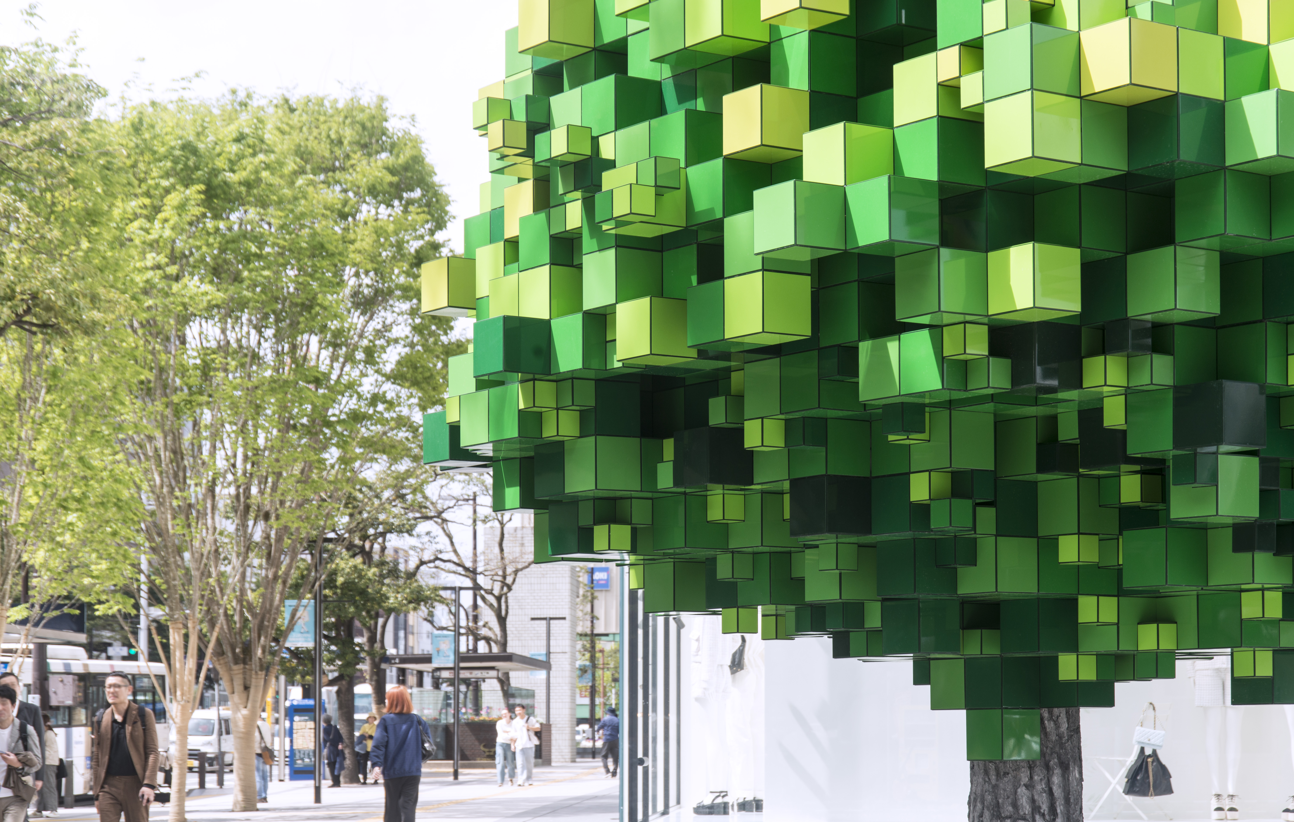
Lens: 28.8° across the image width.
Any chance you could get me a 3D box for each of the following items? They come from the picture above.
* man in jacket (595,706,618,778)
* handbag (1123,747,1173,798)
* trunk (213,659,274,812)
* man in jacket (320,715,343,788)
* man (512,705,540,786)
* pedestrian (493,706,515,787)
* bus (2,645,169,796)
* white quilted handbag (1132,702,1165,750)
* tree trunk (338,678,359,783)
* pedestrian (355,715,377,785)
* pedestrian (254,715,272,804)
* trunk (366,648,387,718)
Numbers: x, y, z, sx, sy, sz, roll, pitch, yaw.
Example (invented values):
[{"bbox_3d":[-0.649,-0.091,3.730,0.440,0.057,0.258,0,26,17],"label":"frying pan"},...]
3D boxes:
[{"bbox_3d":[-0.936,7.978,60.500,0.560,1.700,0.420,2,-6,-14],"label":"man in jacket"},{"bbox_3d":[3.547,2.557,17.800,0.335,0.360,0.160,0,-6,-3],"label":"handbag"},{"bbox_3d":[-6.484,5.223,40.500,0.970,2.450,0.850,0,-6,0],"label":"trunk"},{"bbox_3d":[-6.570,7.097,52.500,0.420,1.540,0.520,-6,-9,44],"label":"man in jacket"},{"bbox_3d":[-2.535,7.021,52.800,0.560,1.710,0.420,-1,-7,11],"label":"man"},{"bbox_3d":[-2.991,7.063,52.800,0.450,1.610,0.400,-1,-7,11],"label":"pedestrian"},{"bbox_3d":[-12.200,6.390,50.500,2.480,3.060,10.300,0,-6,4],"label":"bus"},{"bbox_3d":[3.540,2.221,17.750,0.225,0.345,0.090,0,-6,-3],"label":"white quilted handbag"},{"bbox_3d":[-6.612,7.096,55.800,0.490,2.320,0.460,0,-6,0],"label":"tree trunk"},{"bbox_3d":[-6.109,7.376,55.000,0.480,1.580,0.360,-1,-6,6],"label":"pedestrian"},{"bbox_3d":[-6.857,6.155,44.800,0.500,1.640,0.400,4,-8,-30],"label":"pedestrian"},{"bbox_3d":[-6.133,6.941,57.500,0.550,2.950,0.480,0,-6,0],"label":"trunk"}]

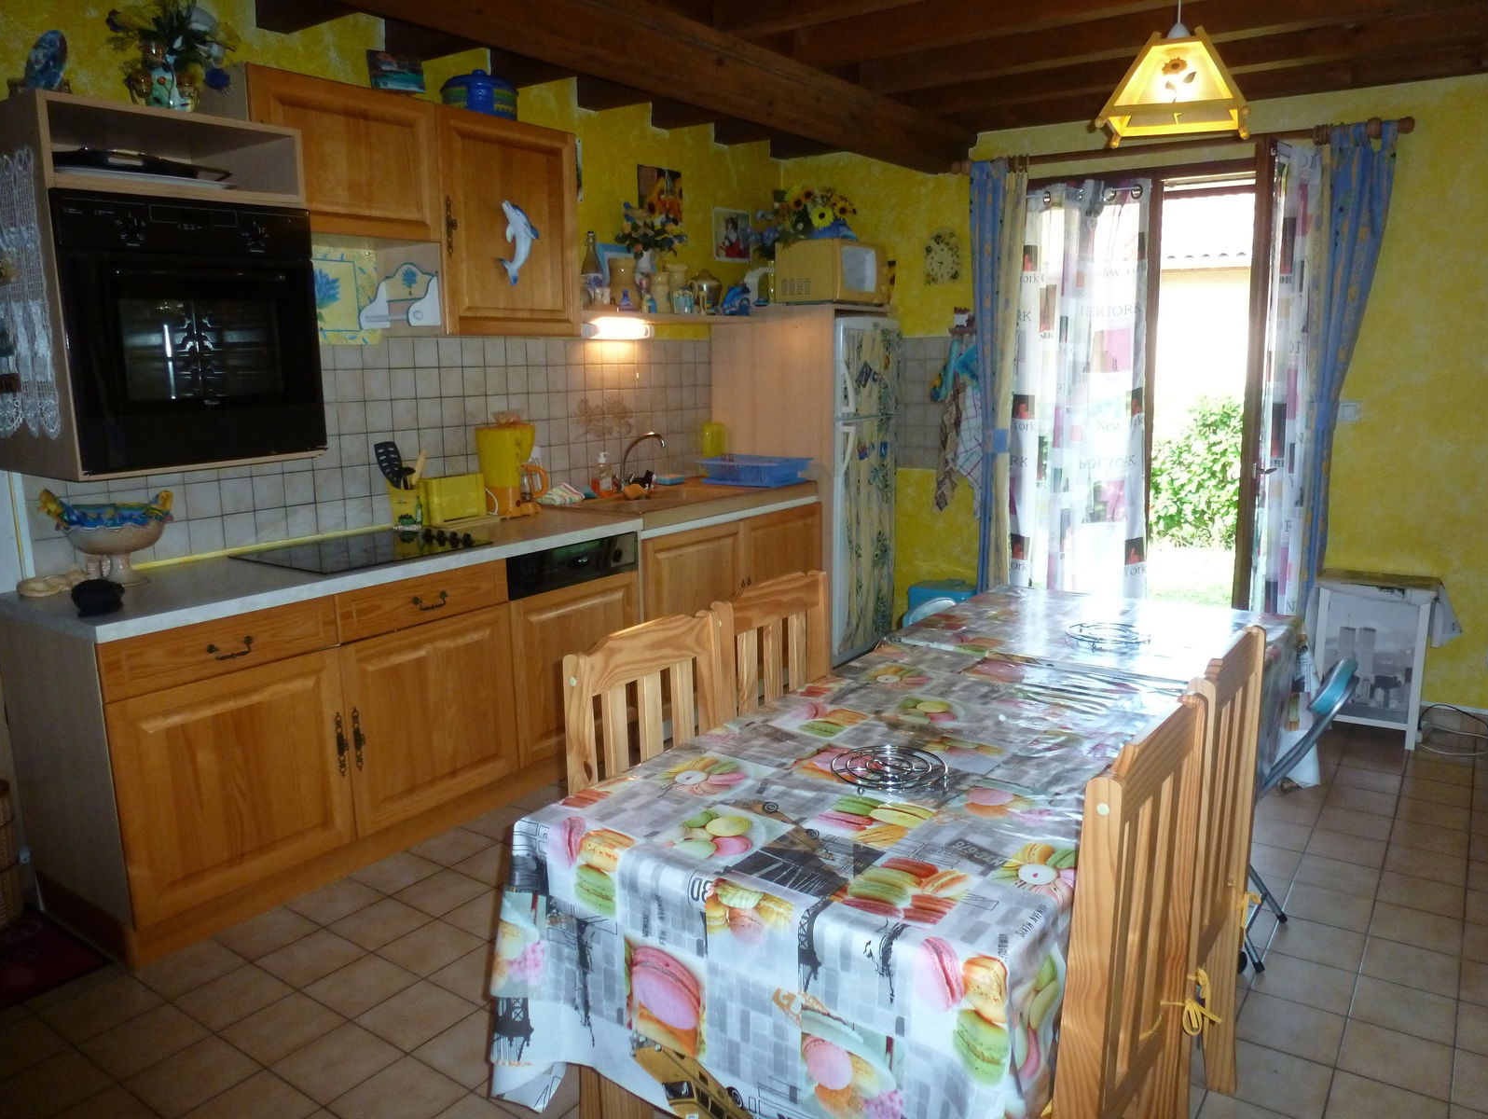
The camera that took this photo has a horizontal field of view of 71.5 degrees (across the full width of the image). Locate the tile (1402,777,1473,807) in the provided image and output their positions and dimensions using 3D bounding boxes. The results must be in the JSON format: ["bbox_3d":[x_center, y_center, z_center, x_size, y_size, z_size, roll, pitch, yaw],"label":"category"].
[{"bbox_3d":[2.169,0.727,3.240,0.192,0.010,0.192,6,12,36],"label":"tile"}]

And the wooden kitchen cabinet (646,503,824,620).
[{"bbox_3d":[-0.236,0.134,4.419,0.580,0.654,1.220,7,13,35],"label":"wooden kitchen cabinet"}]

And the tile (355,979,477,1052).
[{"bbox_3d":[-0.726,1.010,2.286,0.195,0.010,0.195,7,13,35],"label":"tile"}]

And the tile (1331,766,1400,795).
[{"bbox_3d":[2.087,0.741,3.466,0.195,0.010,0.195,7,13,35],"label":"tile"}]

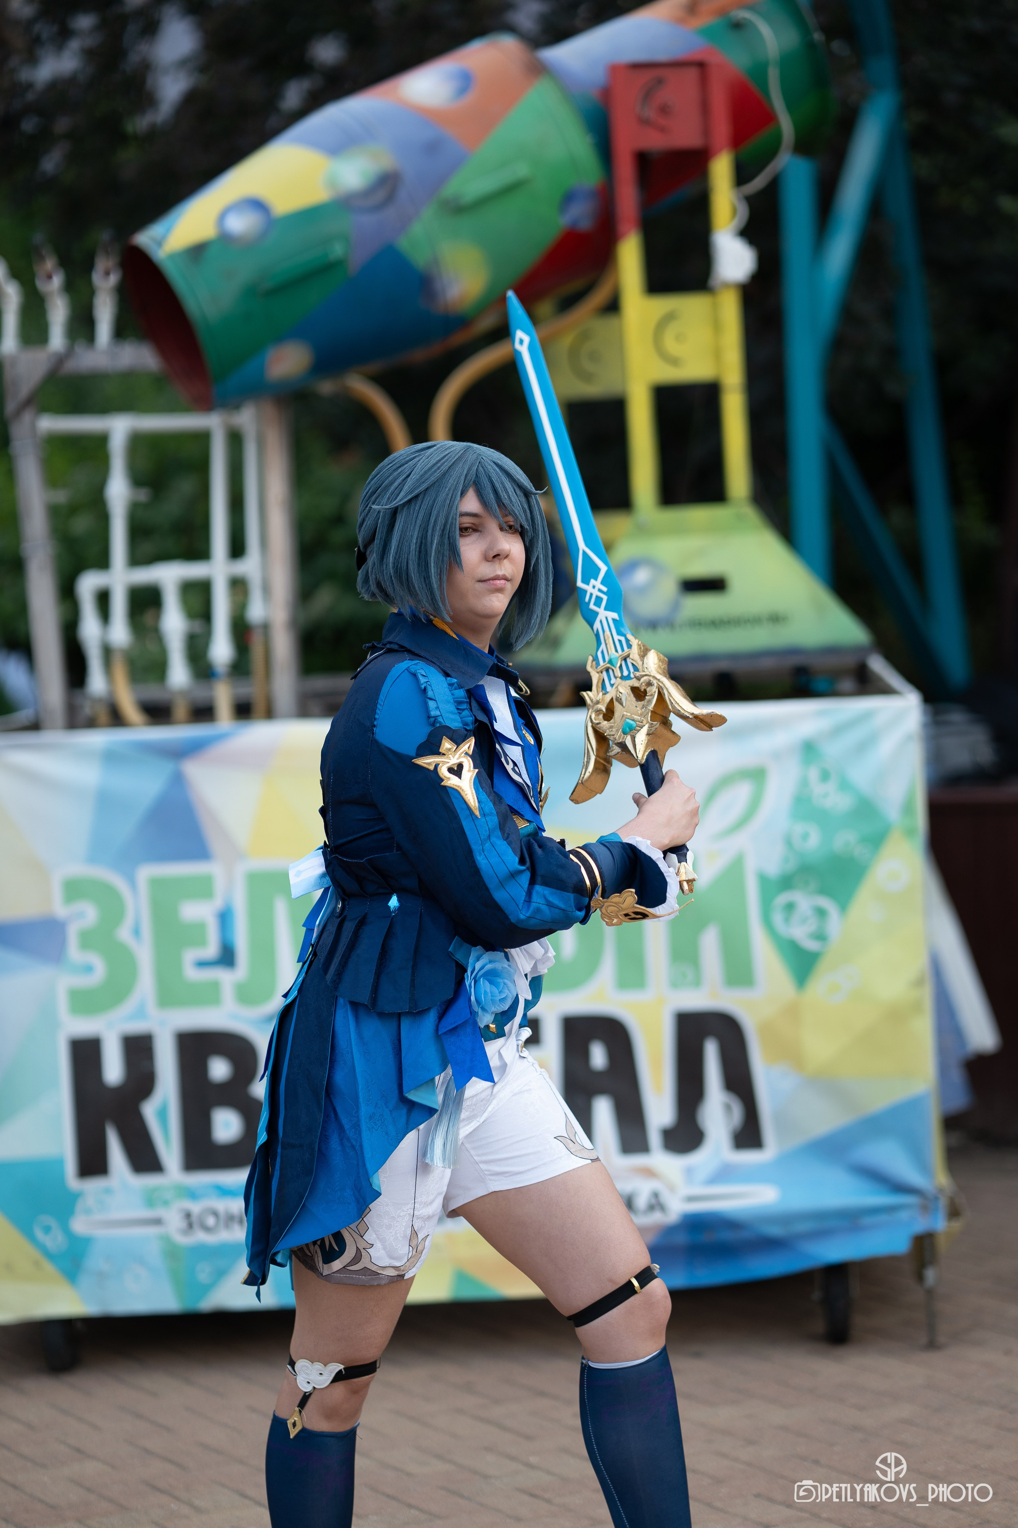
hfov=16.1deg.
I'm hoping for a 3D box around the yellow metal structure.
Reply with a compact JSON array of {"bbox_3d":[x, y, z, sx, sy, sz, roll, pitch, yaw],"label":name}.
[{"bbox_3d":[0.269,-0.895,7.620,0.254,0.757,0.530,-5,5,-19],"label":"yellow metal structure"}]

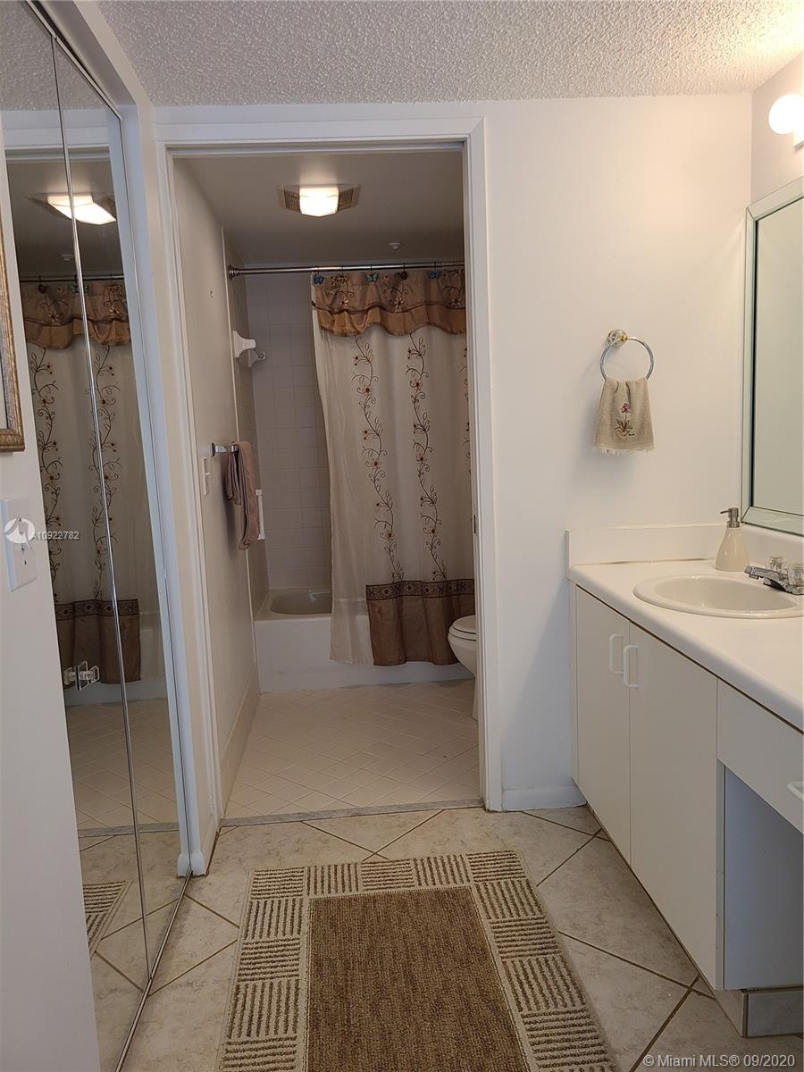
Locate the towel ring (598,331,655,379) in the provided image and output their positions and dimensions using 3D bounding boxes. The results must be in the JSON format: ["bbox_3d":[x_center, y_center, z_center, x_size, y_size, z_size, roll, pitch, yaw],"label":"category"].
[{"bbox_3d":[0.651,-0.511,2.350,0.158,0.178,0.062,-3,7,-4],"label":"towel ring"}]

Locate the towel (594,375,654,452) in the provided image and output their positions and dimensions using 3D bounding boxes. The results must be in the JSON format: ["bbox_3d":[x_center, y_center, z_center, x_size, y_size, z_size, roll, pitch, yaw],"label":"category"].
[{"bbox_3d":[0.647,-0.351,2.349,0.179,0.222,0.050,-3,7,-4],"label":"towel"}]

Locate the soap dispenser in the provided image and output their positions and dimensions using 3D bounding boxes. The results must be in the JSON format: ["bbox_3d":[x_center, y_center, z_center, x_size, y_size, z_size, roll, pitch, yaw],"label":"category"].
[{"bbox_3d":[0.944,0.009,2.294,0.092,0.173,0.092,-3,7,-4],"label":"soap dispenser"}]

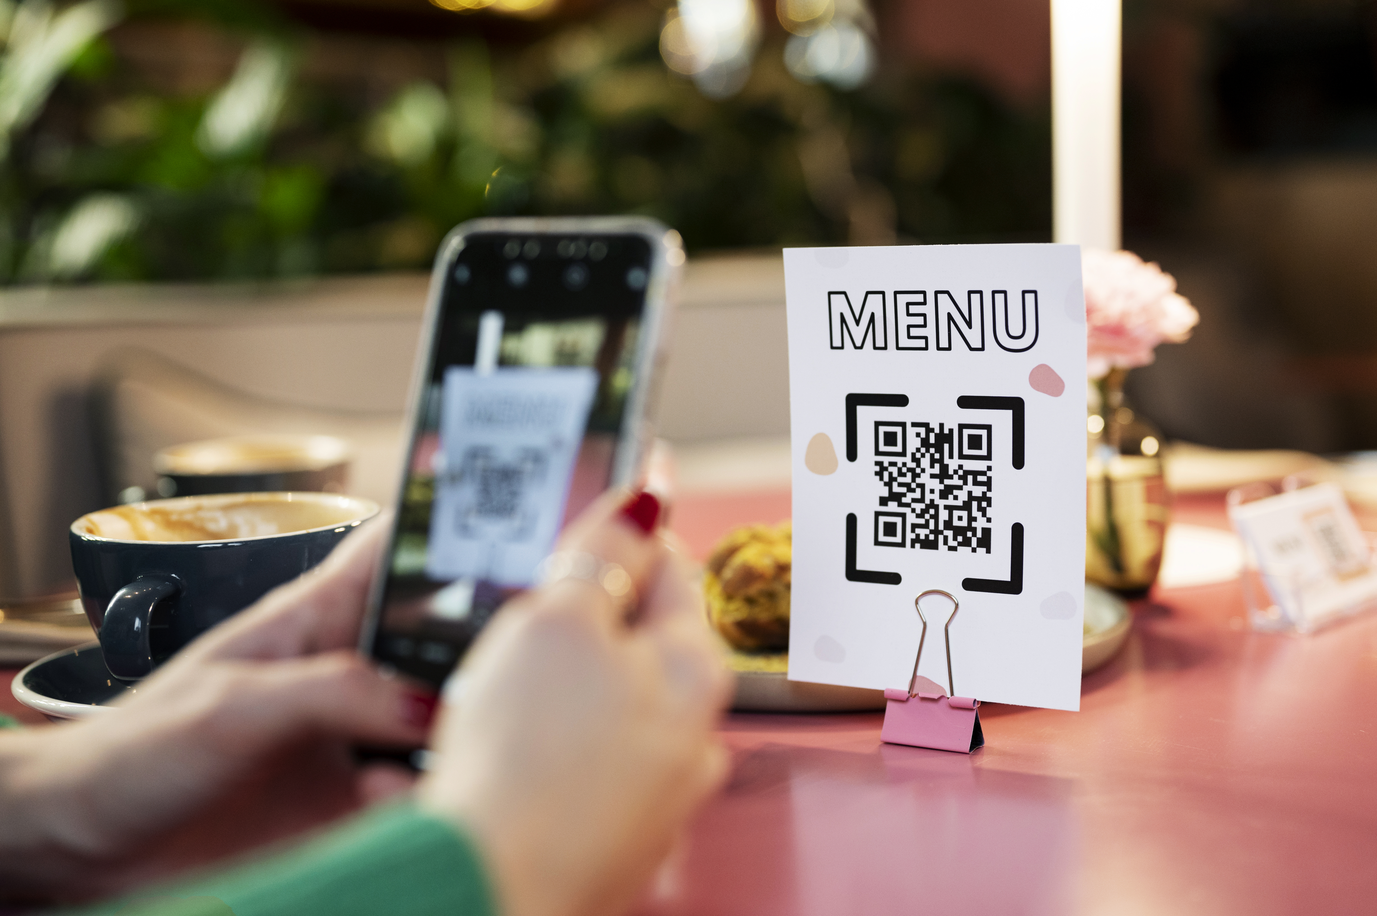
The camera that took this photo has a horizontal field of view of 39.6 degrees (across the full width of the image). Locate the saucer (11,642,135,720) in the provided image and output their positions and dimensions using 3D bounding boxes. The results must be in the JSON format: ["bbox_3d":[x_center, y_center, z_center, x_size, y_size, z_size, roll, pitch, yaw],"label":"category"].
[{"bbox_3d":[-0.160,0.086,0.681,0.154,0.021,0.154,-2,8,0],"label":"saucer"}]

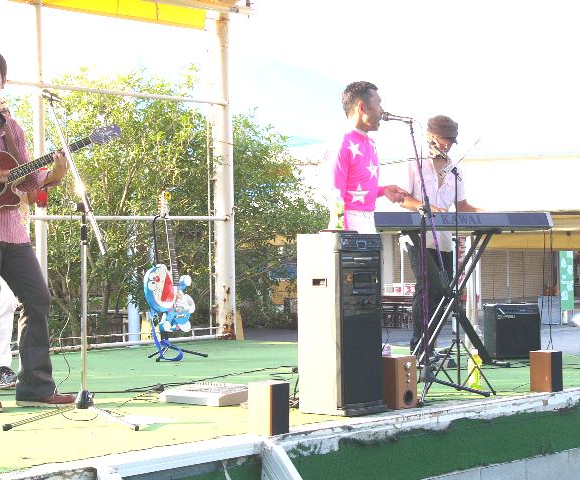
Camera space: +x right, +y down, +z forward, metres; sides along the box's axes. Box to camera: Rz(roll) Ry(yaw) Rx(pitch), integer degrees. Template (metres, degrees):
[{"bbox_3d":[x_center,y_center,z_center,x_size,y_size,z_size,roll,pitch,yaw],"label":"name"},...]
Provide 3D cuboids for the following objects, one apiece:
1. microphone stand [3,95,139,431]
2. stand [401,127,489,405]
[{"bbox_3d":[-0.990,0.084,6.700,0.560,1.480,0.520,-1,0,-7],"label":"microphone stand"},{"bbox_3d":[0.748,0.110,7.500,0.500,1.380,0.600,-1,0,6],"label":"stand"}]

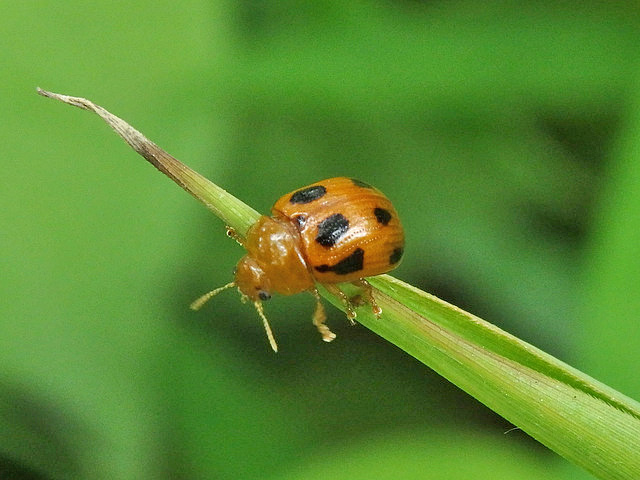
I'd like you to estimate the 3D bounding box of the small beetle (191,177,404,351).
[{"bbox_3d":[0.000,0.000,0.082,0.008,0.004,0.005,-13,56,-31],"label":"small beetle"}]

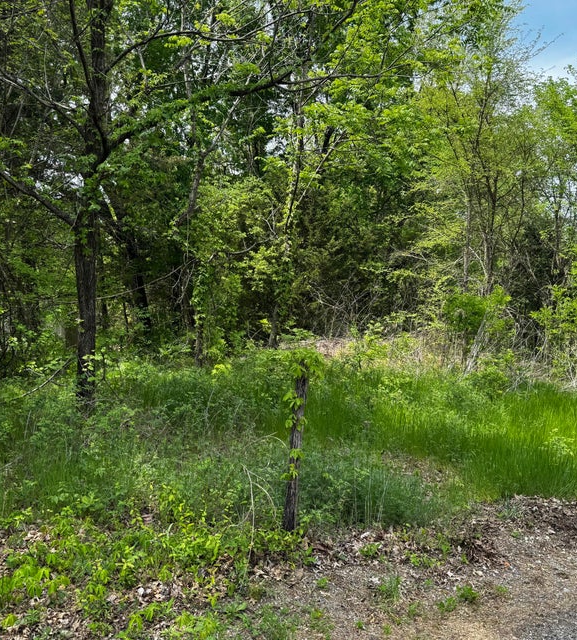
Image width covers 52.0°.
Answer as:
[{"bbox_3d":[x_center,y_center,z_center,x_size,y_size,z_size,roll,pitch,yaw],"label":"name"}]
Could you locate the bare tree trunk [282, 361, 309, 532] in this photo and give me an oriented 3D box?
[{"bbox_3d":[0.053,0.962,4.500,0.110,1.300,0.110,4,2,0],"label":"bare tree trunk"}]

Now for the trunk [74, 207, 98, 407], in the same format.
[{"bbox_3d":[-3.150,-0.194,9.200,0.310,3.150,0.310,1,2,0],"label":"trunk"}]

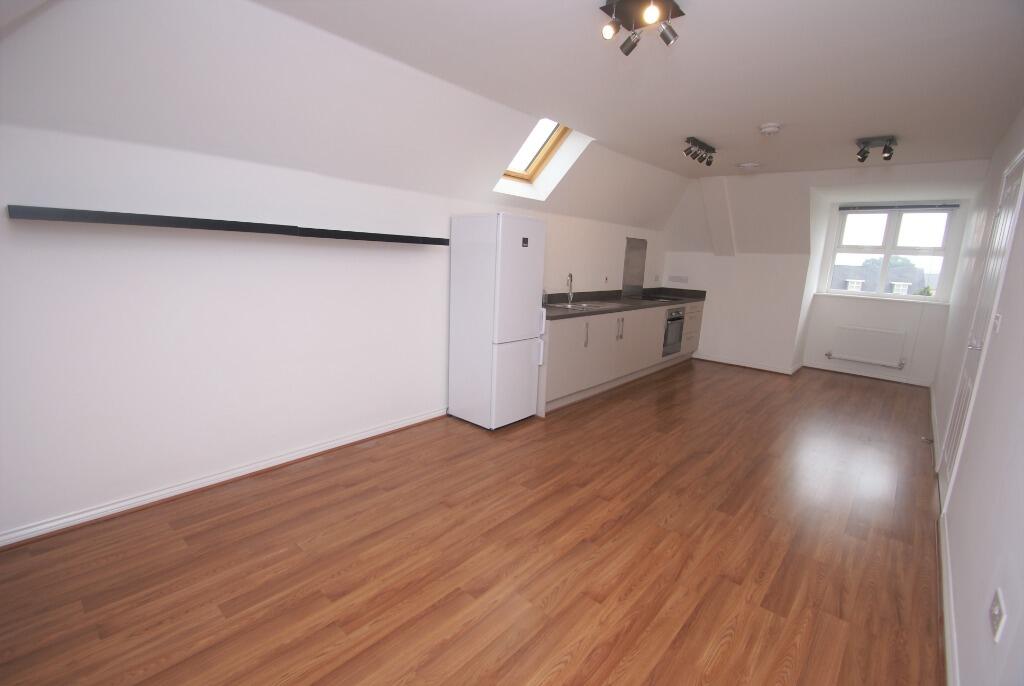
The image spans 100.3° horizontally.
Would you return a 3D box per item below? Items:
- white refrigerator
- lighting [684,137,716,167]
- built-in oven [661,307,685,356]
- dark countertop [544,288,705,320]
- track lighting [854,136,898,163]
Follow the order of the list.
[{"bbox_3d":[-0.142,-0.197,3.749,0.577,1.733,0.544,13,16,42],"label":"white refrigerator"},{"bbox_3d":[1.691,-1.700,3.818,0.135,0.145,0.480,13,16,42],"label":"lighting"},{"bbox_3d":[2.011,-0.191,5.996,0.550,0.625,0.590,13,16,42],"label":"built-in oven"},{"bbox_3d":[1.366,-0.526,5.245,0.664,0.141,3.712,13,16,42],"label":"dark countertop"},{"bbox_3d":[2.968,-1.579,3.498,0.235,0.140,0.230,13,16,42],"label":"track lighting"}]

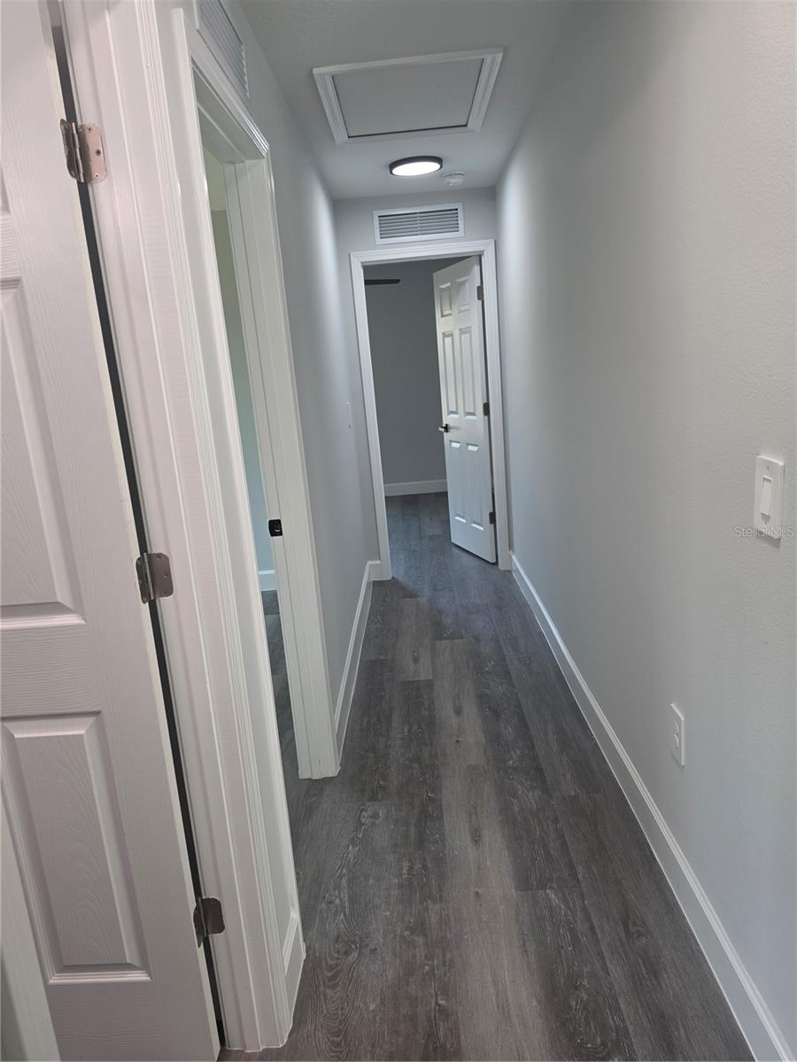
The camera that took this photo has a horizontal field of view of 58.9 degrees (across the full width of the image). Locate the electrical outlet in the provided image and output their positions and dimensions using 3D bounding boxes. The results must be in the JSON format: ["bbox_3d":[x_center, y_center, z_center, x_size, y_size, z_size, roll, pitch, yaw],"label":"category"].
[{"bbox_3d":[0.722,0.529,1.833,0.010,0.124,0.077,-5,14,1],"label":"electrical outlet"}]

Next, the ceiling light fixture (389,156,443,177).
[{"bbox_3d":[0.091,-1.862,3.611,0.269,0.031,0.269,-5,14,1],"label":"ceiling light fixture"}]

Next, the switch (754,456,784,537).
[{"bbox_3d":[0.658,-0.060,1.260,0.012,0.125,0.079,-5,14,1],"label":"switch"}]

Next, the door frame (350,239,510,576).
[{"bbox_3d":[0.238,-0.740,4.662,0.888,2.118,0.140,-5,14,1],"label":"door frame"}]

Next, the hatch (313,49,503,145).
[{"bbox_3d":[0.041,-1.630,2.702,0.633,0.025,0.836,-5,14,1],"label":"hatch"}]

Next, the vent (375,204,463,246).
[{"bbox_3d":[0.126,-1.872,4.310,0.538,0.191,0.020,-5,14,1],"label":"vent"}]

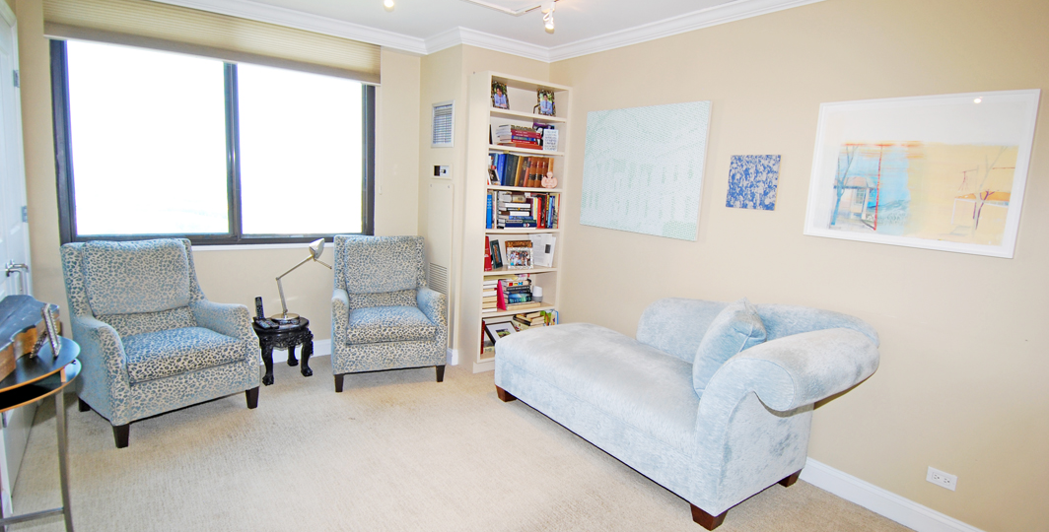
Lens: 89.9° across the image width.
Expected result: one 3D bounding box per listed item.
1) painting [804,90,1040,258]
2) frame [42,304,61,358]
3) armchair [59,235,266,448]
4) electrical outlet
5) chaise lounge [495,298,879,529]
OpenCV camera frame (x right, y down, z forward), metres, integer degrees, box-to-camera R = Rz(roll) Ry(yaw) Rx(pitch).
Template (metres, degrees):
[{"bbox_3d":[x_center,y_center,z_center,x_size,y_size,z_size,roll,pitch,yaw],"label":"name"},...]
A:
[{"bbox_3d":[1.759,-0.429,2.423,0.030,0.674,0.830,-4,11,-37],"label":"painting"},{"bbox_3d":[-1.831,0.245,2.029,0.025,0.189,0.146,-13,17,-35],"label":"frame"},{"bbox_3d":[-2.227,0.392,3.240,0.838,0.995,0.798,10,11,36],"label":"armchair"},{"bbox_3d":[1.895,0.966,2.383,0.008,0.071,0.112,-4,11,-37],"label":"electrical outlet"},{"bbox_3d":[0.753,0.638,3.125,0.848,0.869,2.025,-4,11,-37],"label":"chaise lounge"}]

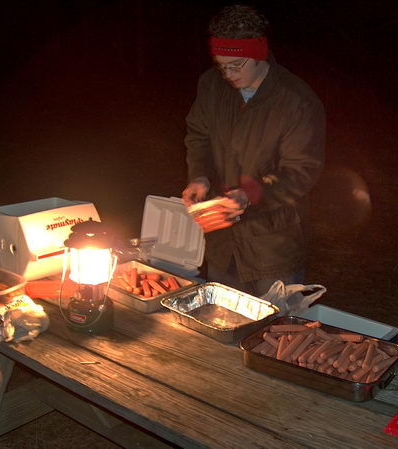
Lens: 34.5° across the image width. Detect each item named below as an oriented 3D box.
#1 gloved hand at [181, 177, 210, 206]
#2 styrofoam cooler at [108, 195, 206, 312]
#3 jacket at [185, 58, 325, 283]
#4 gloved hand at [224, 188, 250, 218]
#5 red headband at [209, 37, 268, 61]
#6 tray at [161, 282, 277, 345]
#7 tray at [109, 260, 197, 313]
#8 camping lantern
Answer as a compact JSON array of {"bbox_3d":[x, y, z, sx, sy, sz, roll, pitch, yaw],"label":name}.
[{"bbox_3d":[-0.011,-0.108,2.100,0.090,0.100,0.100,11,17,26],"label":"gloved hand"},{"bbox_3d":[-0.147,0.097,2.220,0.330,0.280,0.380,14,18,35],"label":"styrofoam cooler"},{"bbox_3d":[0.208,-0.192,2.360,0.500,0.830,0.370,10,17,24],"label":"jacket"},{"bbox_3d":[0.123,-0.069,2.100,0.110,0.095,0.090,-3,16,-23],"label":"gloved hand"},{"bbox_3d":[0.133,-0.591,2.150,0.175,0.080,0.200,16,20,40],"label":"red headband"},{"bbox_3d":[0.065,0.277,1.997,0.310,0.060,0.265,17,20,41],"label":"tray"},{"bbox_3d":[-0.195,0.217,2.168,0.300,0.058,0.250,16,19,39],"label":"tray"},{"bbox_3d":[-0.319,0.141,1.882,0.155,0.340,0.155,3,15,-1],"label":"camping lantern"}]

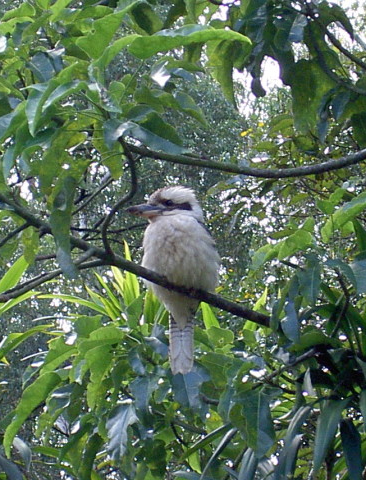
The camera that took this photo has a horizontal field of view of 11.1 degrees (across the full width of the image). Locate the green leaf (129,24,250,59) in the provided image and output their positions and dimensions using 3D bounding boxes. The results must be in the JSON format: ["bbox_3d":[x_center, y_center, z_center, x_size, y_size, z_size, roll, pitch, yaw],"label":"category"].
[{"bbox_3d":[0.013,-0.357,3.400,0.220,0.064,0.080,0,-8,0],"label":"green leaf"}]

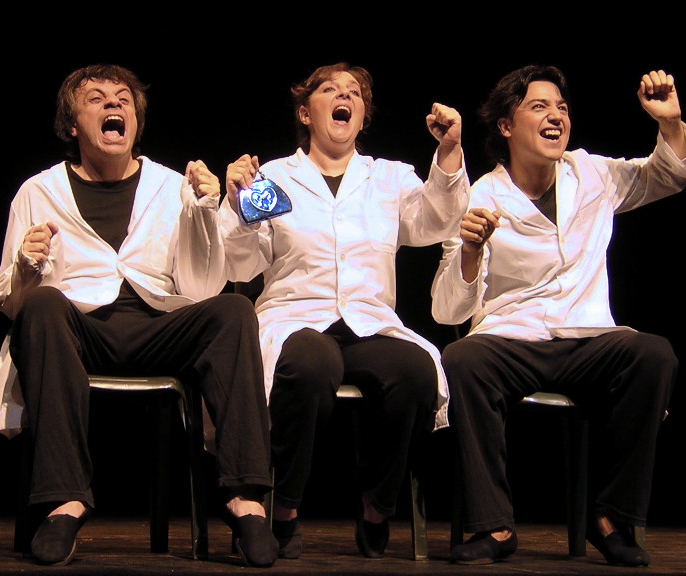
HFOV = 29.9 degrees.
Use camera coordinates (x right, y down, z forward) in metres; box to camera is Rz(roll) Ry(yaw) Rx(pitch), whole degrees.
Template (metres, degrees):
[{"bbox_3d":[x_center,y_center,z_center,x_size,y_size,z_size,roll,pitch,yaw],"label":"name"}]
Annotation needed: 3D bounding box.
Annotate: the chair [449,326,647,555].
[{"bbox_3d":[0.530,0.329,3.534,0.430,0.810,0.510,3,-9,-14],"label":"chair"}]

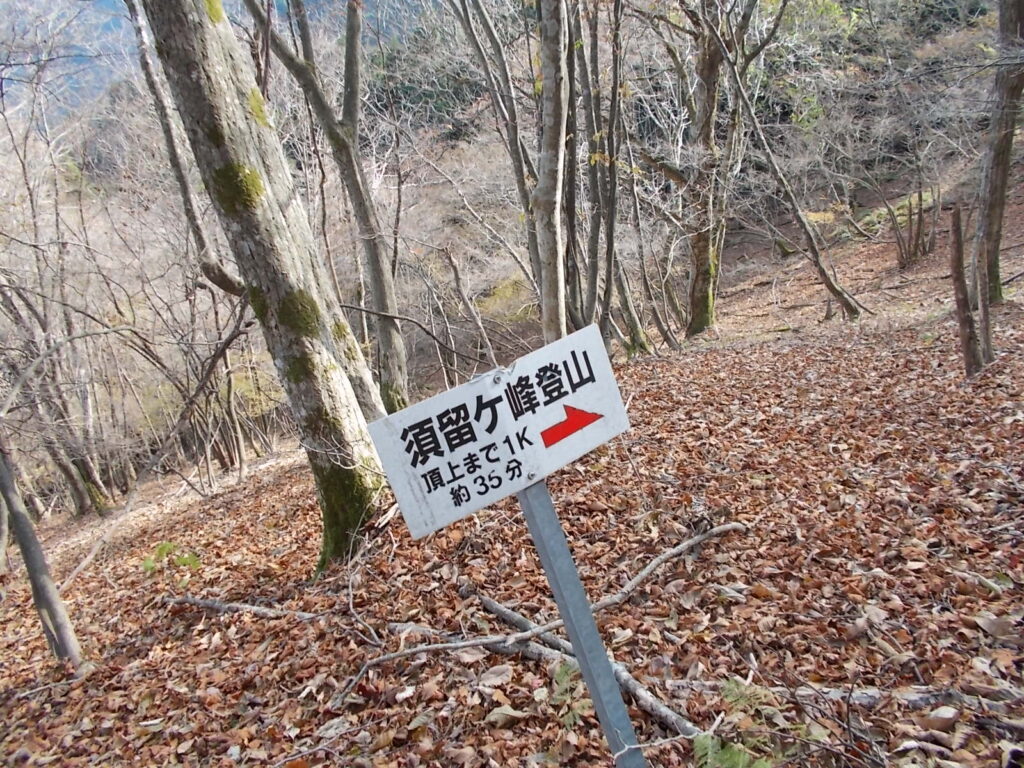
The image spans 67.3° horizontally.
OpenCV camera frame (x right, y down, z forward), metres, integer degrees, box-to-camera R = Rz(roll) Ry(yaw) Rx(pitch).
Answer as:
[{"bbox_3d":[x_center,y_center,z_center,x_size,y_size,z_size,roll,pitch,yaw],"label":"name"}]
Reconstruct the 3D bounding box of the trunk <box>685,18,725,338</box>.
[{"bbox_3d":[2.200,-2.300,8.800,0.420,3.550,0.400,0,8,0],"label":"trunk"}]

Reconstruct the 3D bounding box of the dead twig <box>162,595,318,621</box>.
[{"bbox_3d":[-1.252,1.014,3.475,1.053,0.055,0.070,-5,11,31],"label":"dead twig"}]

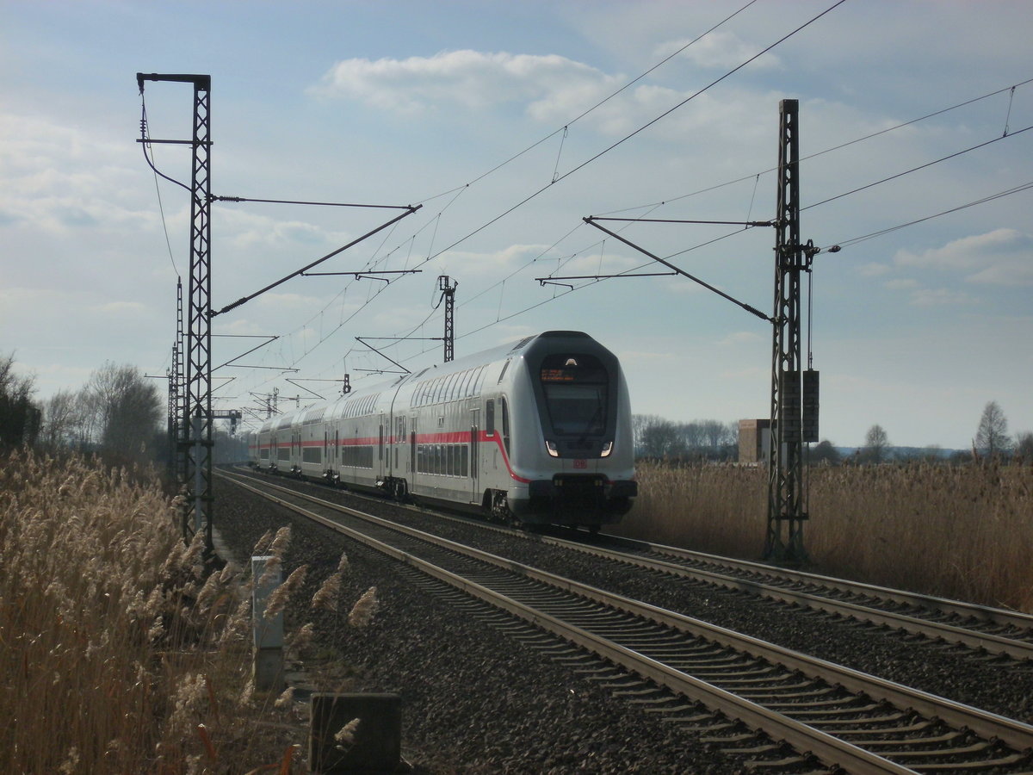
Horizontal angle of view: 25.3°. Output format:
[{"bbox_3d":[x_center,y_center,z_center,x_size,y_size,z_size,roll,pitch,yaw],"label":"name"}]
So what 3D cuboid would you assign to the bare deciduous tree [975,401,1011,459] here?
[{"bbox_3d":[82.940,7.720,400.000,6.300,11.300,6.200,0,-1,0],"label":"bare deciduous tree"}]

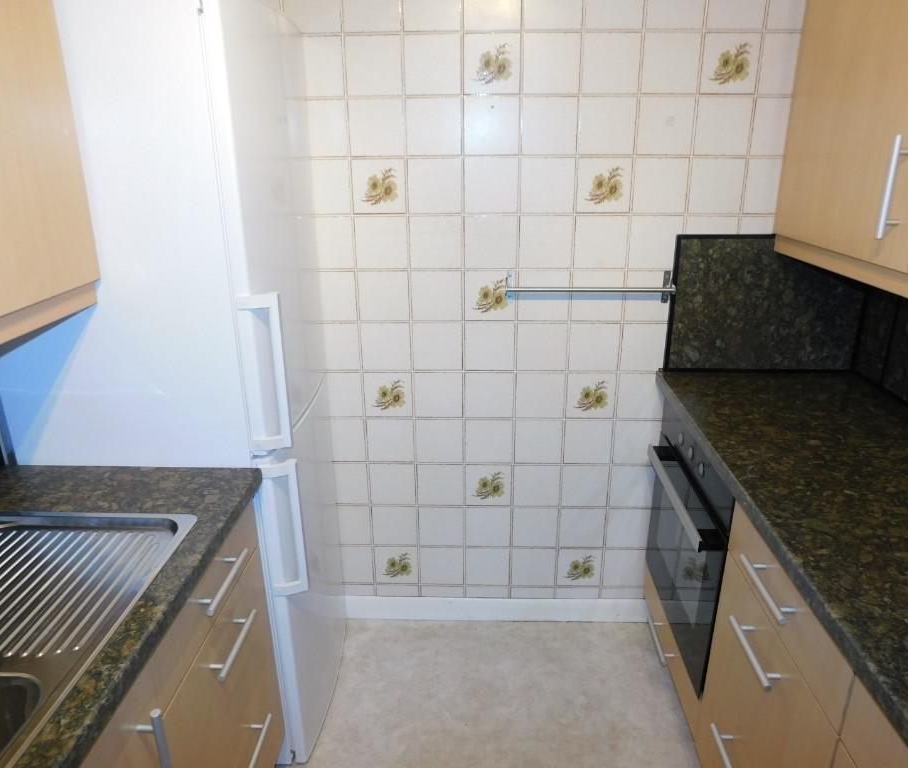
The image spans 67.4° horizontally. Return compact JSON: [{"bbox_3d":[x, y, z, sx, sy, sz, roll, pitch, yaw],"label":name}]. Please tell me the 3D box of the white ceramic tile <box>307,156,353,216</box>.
[{"bbox_3d":[-0.353,-0.540,1.875,0.150,0.150,0.010,0,19,2],"label":"white ceramic tile"}]

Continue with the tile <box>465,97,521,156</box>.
[{"bbox_3d":[0.102,-0.682,1.810,0.150,0.150,0.010,0,19,2],"label":"tile"}]

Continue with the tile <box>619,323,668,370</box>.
[{"bbox_3d":[0.566,-0.109,2.008,0.150,0.150,0.010,0,20,1],"label":"tile"}]

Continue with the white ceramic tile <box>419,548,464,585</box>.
[{"bbox_3d":[-0.041,0.608,2.280,0.151,0.150,0.009,0,19,1],"label":"white ceramic tile"}]

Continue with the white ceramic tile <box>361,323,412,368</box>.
[{"bbox_3d":[-0.201,-0.113,2.033,0.151,0.150,0.009,0,19,1],"label":"white ceramic tile"}]

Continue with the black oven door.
[{"bbox_3d":[0.614,0.464,1.879,0.075,0.466,0.591,0,19,3],"label":"black oven door"}]

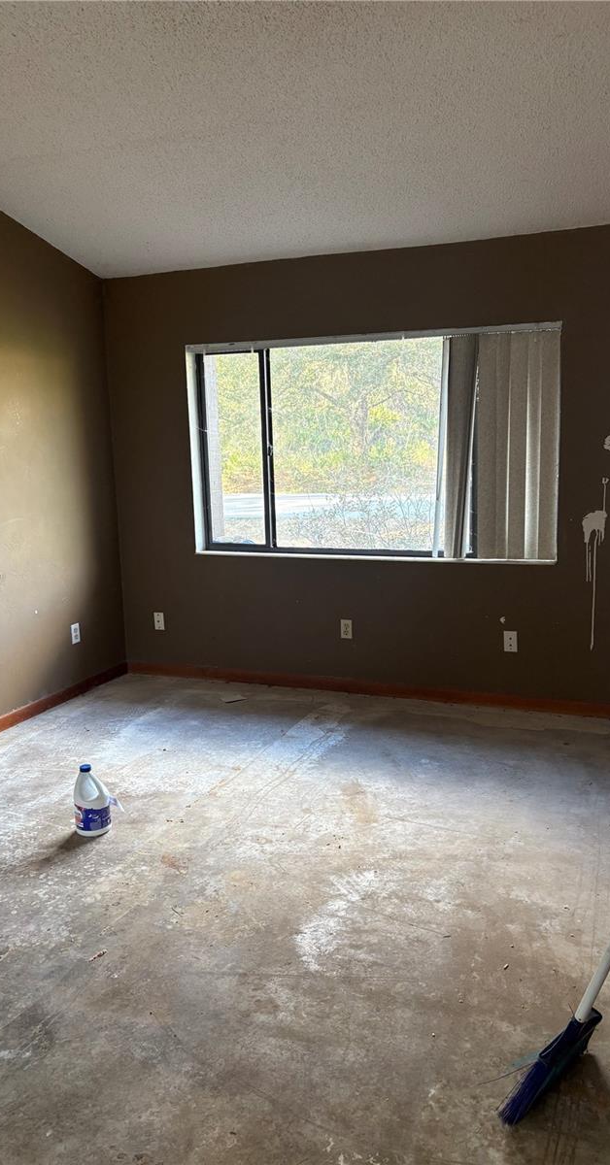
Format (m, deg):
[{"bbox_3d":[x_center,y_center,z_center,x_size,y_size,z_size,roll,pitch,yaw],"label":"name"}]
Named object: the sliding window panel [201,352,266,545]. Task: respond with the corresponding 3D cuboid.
[{"bbox_3d":[-0.428,-0.801,5.301,0.411,1.145,0.050,3,11,22],"label":"sliding window panel"}]

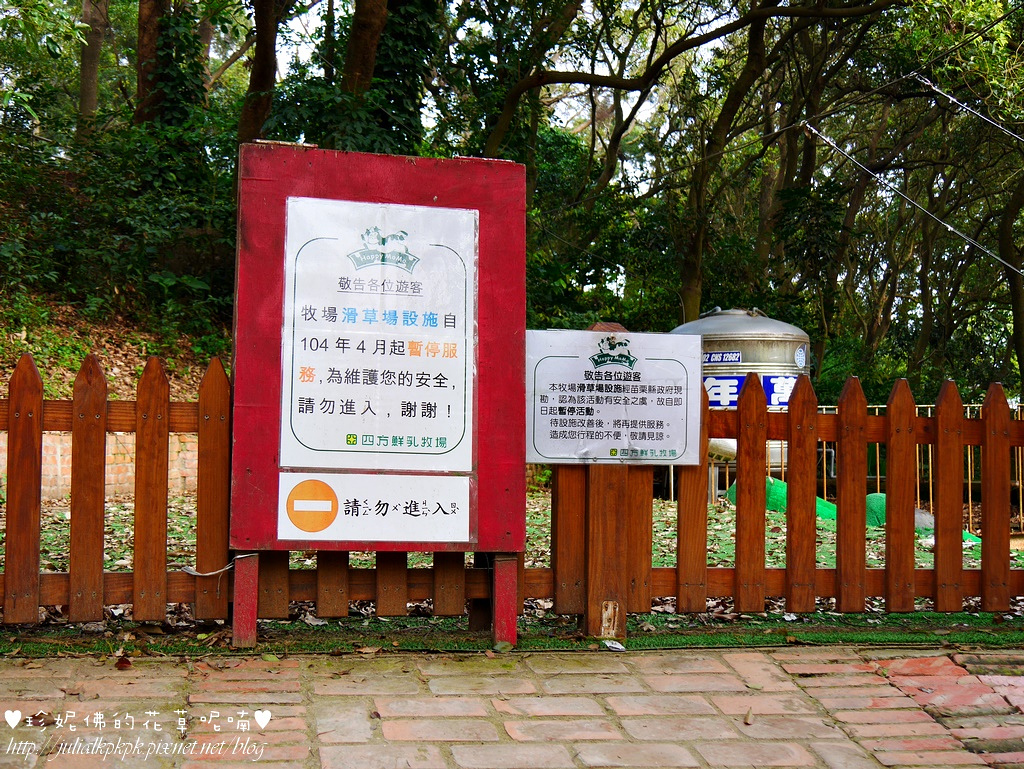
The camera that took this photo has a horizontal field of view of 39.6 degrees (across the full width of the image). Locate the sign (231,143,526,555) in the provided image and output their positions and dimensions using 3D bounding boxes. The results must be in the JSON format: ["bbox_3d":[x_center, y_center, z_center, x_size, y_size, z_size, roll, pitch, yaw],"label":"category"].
[{"bbox_3d":[-0.288,-0.074,3.162,0.648,0.890,0.055,2,-8,-14],"label":"sign"}]

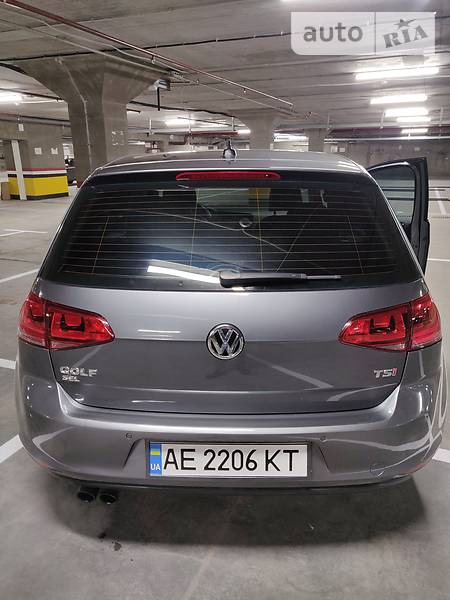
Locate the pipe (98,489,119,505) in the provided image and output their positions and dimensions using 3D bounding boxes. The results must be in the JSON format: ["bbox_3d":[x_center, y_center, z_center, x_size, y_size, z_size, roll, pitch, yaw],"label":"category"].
[{"bbox_3d":[-0.428,0.724,1.592,0.068,0.065,0.100,1,19,2],"label":"pipe"}]

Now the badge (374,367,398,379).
[{"bbox_3d":[0.552,0.249,1.481,0.080,0.033,0.010,-2,19,-6],"label":"badge"}]

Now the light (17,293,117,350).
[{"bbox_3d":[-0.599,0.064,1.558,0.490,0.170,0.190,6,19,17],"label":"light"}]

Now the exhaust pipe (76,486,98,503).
[{"bbox_3d":[-0.508,0.721,1.601,0.068,0.065,0.100,1,19,2],"label":"exhaust pipe"}]

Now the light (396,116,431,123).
[{"bbox_3d":[7.449,-7.087,17.031,1.250,0.100,0.150,10,21,25],"label":"light"}]

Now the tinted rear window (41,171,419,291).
[{"bbox_3d":[0.009,-0.239,1.517,1.300,0.450,0.090,1,-16,2],"label":"tinted rear window"}]

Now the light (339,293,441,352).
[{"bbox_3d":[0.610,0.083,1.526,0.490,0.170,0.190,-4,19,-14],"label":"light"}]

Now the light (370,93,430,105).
[{"bbox_3d":[4.154,-4.785,10.315,1.250,0.100,0.150,10,21,25],"label":"light"}]

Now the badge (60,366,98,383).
[{"bbox_3d":[-0.496,0.253,1.471,0.128,0.054,0.012,3,19,7],"label":"badge"}]

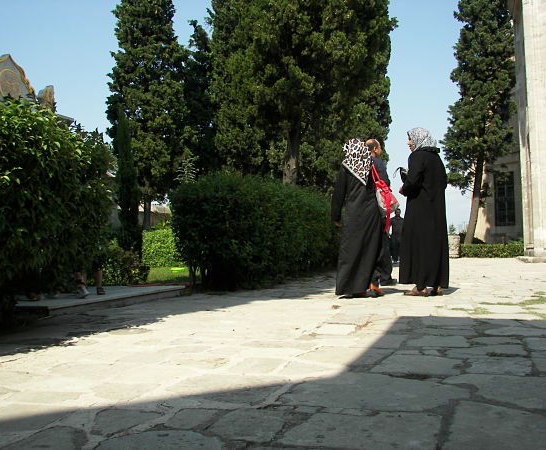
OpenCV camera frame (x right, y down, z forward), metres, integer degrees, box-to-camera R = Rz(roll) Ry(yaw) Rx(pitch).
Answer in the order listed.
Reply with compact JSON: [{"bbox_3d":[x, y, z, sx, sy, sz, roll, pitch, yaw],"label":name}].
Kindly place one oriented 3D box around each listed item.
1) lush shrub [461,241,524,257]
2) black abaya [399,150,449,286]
[{"bbox_3d":[8.843,1.013,24.800,2.700,0.600,0.700,-1,-2,3],"label":"lush shrub"},{"bbox_3d":[1.528,-0.075,6.280,0.500,1.410,0.500,-2,-3,31],"label":"black abaya"}]

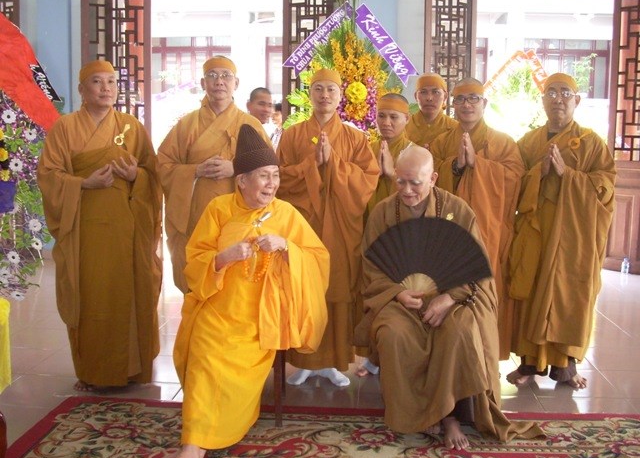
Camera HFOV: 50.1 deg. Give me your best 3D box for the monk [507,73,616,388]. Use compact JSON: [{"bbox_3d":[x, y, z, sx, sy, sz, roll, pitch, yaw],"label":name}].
[{"bbox_3d":[1.230,0.016,3.486,0.510,1.584,0.410,3,8,21],"label":"monk"}]

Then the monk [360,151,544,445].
[{"bbox_3d":[0.571,0.236,3.226,0.740,1.240,0.850,2,7,6],"label":"monk"}]

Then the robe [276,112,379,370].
[{"bbox_3d":[0.034,0.055,3.698,0.530,1.340,0.450,1,7,0],"label":"robe"}]

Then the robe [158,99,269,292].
[{"bbox_3d":[-0.576,0.033,3.676,0.570,1.390,0.450,0,7,-8],"label":"robe"}]

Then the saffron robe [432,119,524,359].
[{"bbox_3d":[0.831,0.066,3.634,0.500,1.280,0.380,3,7,16],"label":"saffron robe"}]

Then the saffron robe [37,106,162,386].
[{"bbox_3d":[-1.141,0.060,3.590,0.600,1.380,0.450,-1,8,-18],"label":"saffron robe"}]

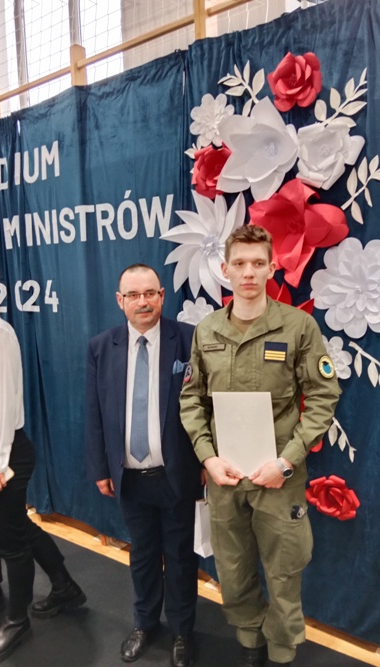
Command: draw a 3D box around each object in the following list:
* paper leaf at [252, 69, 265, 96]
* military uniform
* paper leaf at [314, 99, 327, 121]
[{"bbox_3d":[0.298,-1.087,2.169,0.054,0.104,0.016,11,13,35],"label":"paper leaf"},{"bbox_3d":[0.291,0.604,1.955,0.590,1.480,0.370,1,7,25],"label":"military uniform"},{"bbox_3d":[0.523,-0.891,2.001,0.054,0.083,0.015,4,8,36],"label":"paper leaf"}]

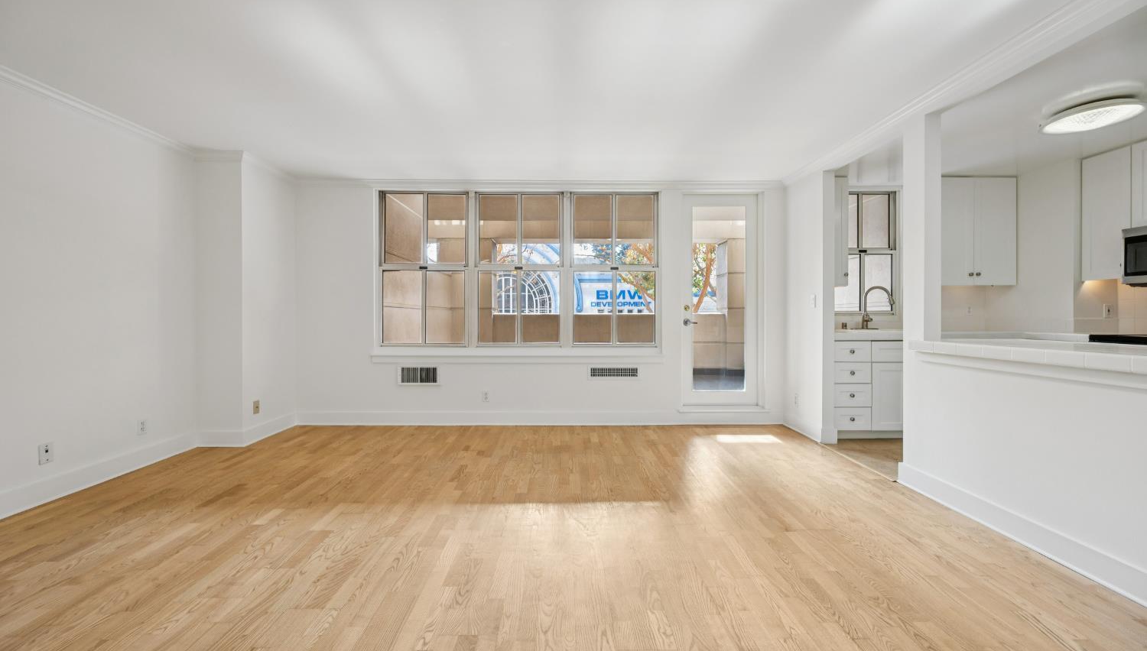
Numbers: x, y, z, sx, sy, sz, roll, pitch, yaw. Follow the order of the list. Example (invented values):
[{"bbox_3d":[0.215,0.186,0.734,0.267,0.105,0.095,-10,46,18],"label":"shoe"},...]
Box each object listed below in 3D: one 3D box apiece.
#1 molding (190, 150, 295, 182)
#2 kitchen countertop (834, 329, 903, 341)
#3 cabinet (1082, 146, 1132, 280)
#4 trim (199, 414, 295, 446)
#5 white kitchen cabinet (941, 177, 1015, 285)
[{"bbox_3d":[-2.900,-1.390,4.020,0.420,0.095,0.790,0,1,0],"label":"molding"},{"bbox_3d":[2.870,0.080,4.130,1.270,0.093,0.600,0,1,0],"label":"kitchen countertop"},{"bbox_3d":[4.270,-0.845,3.460,0.310,0.985,0.325,0,1,0],"label":"cabinet"},{"bbox_3d":[-2.915,0.930,4.050,0.400,0.150,0.720,0,1,0],"label":"trim"},{"bbox_3d":[3.680,-0.870,4.255,0.760,0.995,0.320,0,1,0],"label":"white kitchen cabinet"}]

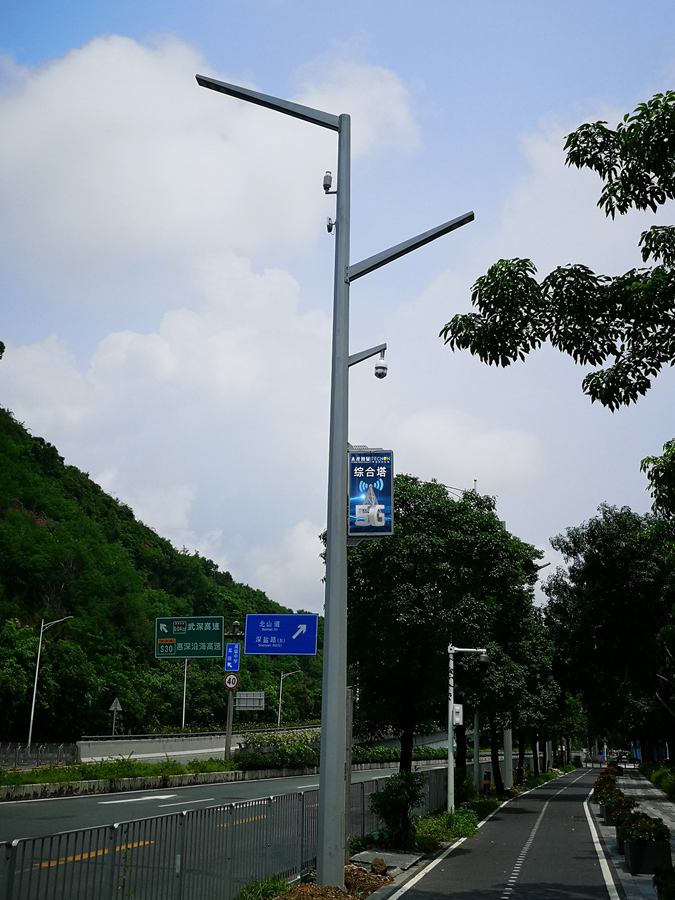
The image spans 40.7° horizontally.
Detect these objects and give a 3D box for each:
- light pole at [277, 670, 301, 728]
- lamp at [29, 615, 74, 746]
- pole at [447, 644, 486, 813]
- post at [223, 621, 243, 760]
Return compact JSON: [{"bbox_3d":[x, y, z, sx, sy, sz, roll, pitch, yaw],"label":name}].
[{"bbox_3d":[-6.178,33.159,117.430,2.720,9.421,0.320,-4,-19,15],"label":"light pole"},{"bbox_3d":[-21.948,18.012,69.810,2.720,10.355,0.320,-4,-19,15],"label":"lamp"},{"bbox_3d":[3.488,7.519,24.659,1.050,4.468,0.340,-1,-18,8],"label":"pole"},{"bbox_3d":[-5.006,11.425,43.093,0.740,6.560,0.420,-2,-18,11],"label":"post"}]

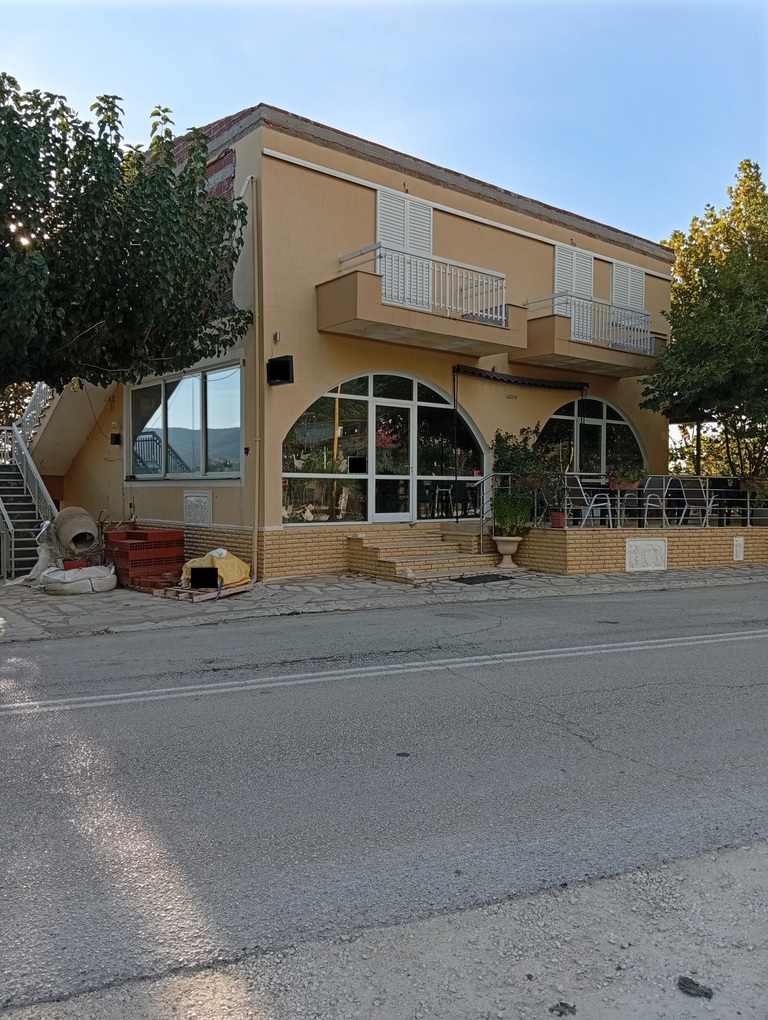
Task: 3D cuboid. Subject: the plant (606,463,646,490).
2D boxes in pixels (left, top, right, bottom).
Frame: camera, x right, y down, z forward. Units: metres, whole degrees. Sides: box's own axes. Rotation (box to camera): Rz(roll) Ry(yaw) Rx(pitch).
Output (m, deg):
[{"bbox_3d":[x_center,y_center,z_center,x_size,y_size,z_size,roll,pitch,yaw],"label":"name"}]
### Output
[{"bbox_3d":[4.372,-0.604,13.832,0.620,0.500,0.340,-1,2,-20],"label":"plant"}]

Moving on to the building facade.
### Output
[{"bbox_3d":[-0.649,-3.389,21.200,13.800,8.600,12.600,-2,2,-39],"label":"building facade"}]

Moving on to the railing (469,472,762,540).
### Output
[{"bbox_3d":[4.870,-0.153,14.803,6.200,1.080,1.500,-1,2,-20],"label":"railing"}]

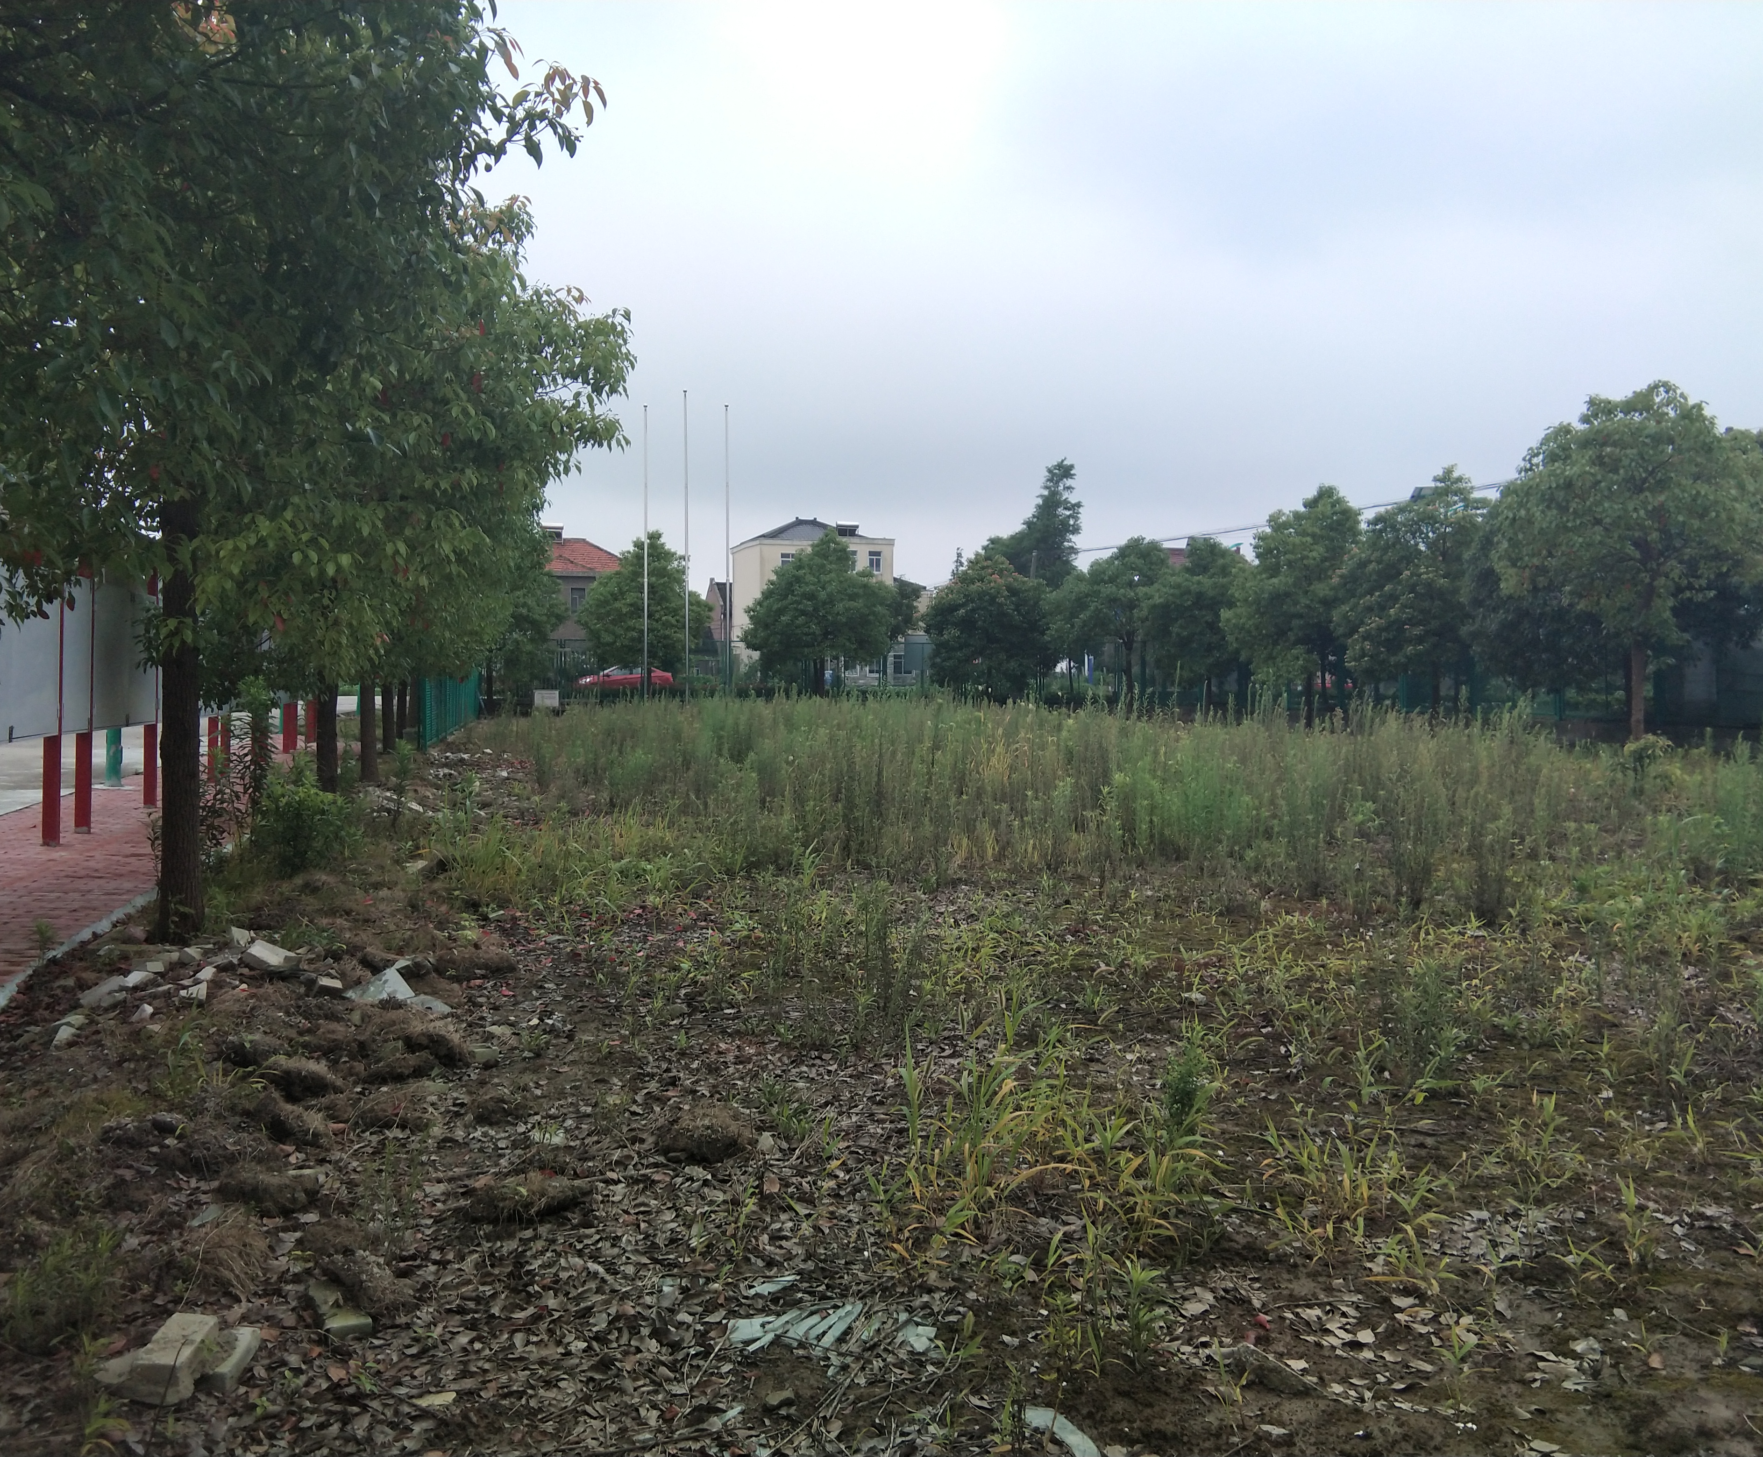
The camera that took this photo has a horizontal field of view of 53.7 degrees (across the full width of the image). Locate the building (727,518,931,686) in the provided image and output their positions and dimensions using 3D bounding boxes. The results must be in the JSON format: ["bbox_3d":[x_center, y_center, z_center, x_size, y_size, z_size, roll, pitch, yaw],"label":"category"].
[{"bbox_3d":[-3.515,-8.058,113.500,10.900,11.300,9.200,-1,2,-15],"label":"building"}]

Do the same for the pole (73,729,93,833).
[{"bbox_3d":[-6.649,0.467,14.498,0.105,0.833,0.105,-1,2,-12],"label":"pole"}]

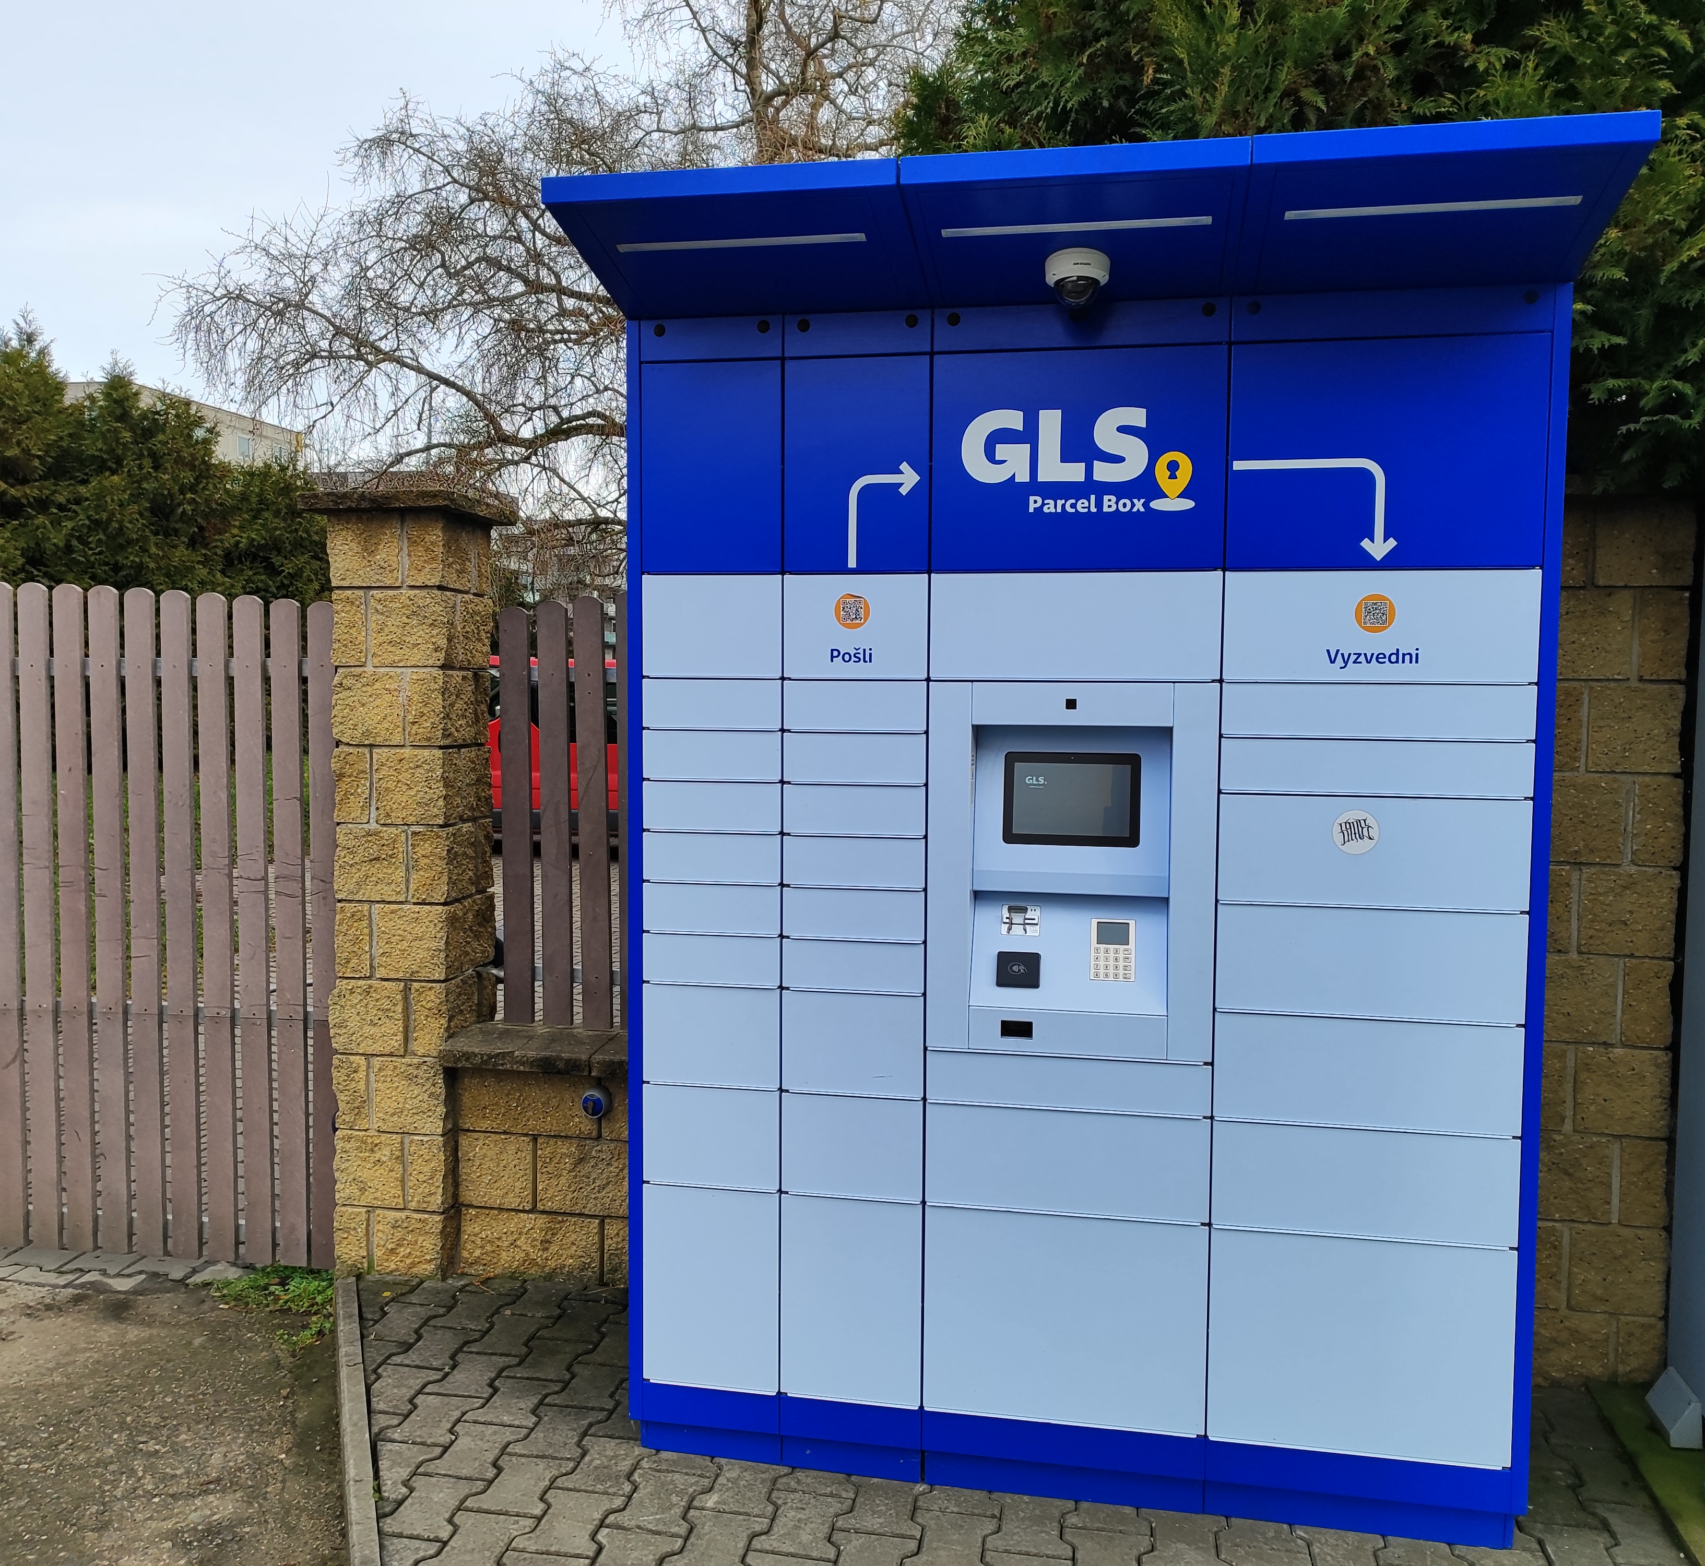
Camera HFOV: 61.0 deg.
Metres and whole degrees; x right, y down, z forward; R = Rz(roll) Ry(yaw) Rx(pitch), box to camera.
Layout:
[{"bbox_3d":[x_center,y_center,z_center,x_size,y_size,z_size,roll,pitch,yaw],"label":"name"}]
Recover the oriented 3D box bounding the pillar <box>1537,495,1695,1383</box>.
[{"bbox_3d":[1.658,0.356,3.328,0.310,1.973,0.300,1,4,11],"label":"pillar"}]

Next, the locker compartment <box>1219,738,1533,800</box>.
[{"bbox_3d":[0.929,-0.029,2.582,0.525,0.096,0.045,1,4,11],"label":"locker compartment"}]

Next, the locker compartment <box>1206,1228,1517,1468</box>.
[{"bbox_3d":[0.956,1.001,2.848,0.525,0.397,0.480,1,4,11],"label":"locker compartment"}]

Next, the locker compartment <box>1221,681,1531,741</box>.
[{"bbox_3d":[0.971,-0.141,2.793,0.524,0.094,0.480,1,4,11],"label":"locker compartment"}]

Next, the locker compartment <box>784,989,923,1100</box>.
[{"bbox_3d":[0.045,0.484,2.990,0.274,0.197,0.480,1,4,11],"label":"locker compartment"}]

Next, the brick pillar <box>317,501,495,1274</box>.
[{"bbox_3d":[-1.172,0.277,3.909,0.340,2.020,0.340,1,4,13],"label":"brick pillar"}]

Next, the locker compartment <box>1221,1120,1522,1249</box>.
[{"bbox_3d":[0.965,0.707,2.846,0.524,0.194,0.480,1,4,11],"label":"locker compartment"}]

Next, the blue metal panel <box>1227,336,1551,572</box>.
[{"bbox_3d":[0.933,-0.575,2.546,0.525,0.395,0.045,1,4,11],"label":"blue metal panel"}]

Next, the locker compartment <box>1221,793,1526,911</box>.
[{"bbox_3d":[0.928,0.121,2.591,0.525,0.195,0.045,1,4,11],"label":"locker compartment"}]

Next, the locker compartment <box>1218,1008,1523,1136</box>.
[{"bbox_3d":[0.966,0.507,2.833,0.524,0.194,0.480,1,4,11],"label":"locker compartment"}]

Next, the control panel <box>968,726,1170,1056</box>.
[{"bbox_3d":[0.413,0.194,2.737,0.364,0.609,0.130,1,4,11],"label":"control panel"}]

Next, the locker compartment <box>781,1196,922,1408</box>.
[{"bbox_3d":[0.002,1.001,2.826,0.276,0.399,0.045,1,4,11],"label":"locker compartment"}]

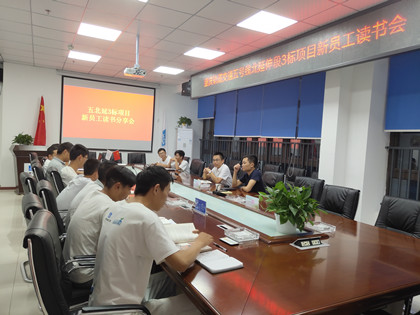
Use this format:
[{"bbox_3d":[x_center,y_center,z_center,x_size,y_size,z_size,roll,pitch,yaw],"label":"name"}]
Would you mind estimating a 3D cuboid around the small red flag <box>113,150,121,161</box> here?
[{"bbox_3d":[-1.907,-0.035,7.200,0.145,0.200,0.030,3,1,-19],"label":"small red flag"}]

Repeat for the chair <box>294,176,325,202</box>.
[{"bbox_3d":[0.887,0.739,4.061,0.620,0.990,0.570,2,2,-36],"label":"chair"}]

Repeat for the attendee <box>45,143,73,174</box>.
[{"bbox_3d":[-1.599,0.452,4.044,0.700,1.240,0.500,3,2,-24],"label":"attendee"}]

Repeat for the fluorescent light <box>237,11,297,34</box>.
[{"bbox_3d":[0.702,-1.704,4.443,0.600,0.050,0.600,3,2,-26],"label":"fluorescent light"}]

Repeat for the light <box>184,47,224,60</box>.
[{"bbox_3d":[-0.090,-1.852,6.196,0.600,0.050,0.600,3,1,-27],"label":"light"}]

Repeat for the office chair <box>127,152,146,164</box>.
[{"bbox_3d":[-1.604,0.430,7.913,0.570,0.990,0.610,3,1,-23],"label":"office chair"}]

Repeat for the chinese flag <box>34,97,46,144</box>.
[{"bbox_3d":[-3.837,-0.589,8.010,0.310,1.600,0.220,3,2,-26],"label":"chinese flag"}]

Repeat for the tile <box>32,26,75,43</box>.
[{"bbox_3d":[-2.468,-1.948,5.571,0.600,0.020,0.600,3,2,-26],"label":"tile"}]

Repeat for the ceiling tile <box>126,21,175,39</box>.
[{"bbox_3d":[-0.883,-1.868,5.111,0.600,0.020,0.600,3,1,-27],"label":"ceiling tile"}]

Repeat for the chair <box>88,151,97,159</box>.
[{"bbox_3d":[-2.582,0.385,7.412,0.570,0.980,0.610,3,1,-23],"label":"chair"}]

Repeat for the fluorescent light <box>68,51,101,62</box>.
[{"bbox_3d":[-2.513,-2.017,6.988,0.600,0.050,0.600,3,1,-27],"label":"fluorescent light"}]

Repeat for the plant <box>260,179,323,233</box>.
[{"bbox_3d":[0.535,0.328,2.330,0.420,0.350,0.400,4,2,5],"label":"plant"}]

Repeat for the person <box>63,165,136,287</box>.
[{"bbox_3d":[-0.606,0.641,2.368,0.760,1.180,0.520,2,3,-39],"label":"person"}]

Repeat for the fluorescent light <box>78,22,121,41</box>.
[{"bbox_3d":[-1.690,-1.933,5.375,0.600,0.050,0.600,3,1,-27],"label":"fluorescent light"}]

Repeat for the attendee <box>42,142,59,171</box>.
[{"bbox_3d":[-2.152,0.366,5.215,0.750,1.170,0.500,3,1,-23],"label":"attendee"}]

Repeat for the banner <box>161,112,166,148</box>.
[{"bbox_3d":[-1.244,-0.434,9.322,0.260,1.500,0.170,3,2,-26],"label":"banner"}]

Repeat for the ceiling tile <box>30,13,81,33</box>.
[{"bbox_3d":[-2.201,-1.913,5.028,0.600,0.020,0.600,3,2,-26],"label":"ceiling tile"}]

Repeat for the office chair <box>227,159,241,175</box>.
[{"bbox_3d":[0.296,0.570,7.946,0.620,0.990,0.570,2,3,-41],"label":"office chair"}]

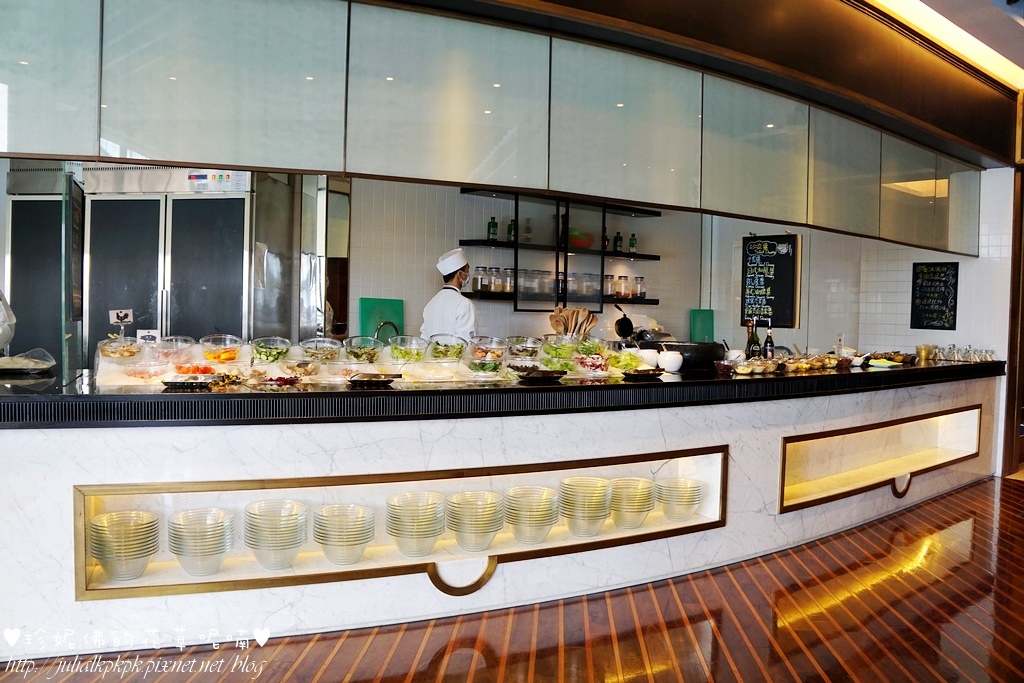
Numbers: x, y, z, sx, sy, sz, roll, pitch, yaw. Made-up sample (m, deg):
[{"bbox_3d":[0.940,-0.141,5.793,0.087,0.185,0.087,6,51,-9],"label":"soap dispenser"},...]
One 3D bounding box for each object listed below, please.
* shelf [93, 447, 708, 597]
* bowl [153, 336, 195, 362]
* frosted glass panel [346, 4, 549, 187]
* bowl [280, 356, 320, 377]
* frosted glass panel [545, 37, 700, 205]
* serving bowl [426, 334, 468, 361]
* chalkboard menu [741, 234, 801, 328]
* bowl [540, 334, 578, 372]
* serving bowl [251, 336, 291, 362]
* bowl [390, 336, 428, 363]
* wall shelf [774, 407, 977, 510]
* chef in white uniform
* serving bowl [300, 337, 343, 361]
[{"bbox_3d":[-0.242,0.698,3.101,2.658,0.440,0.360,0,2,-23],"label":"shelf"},{"bbox_3d":[-1.531,0.038,3.480,0.197,0.095,0.197,1,12,-24],"label":"bowl"},{"bbox_3d":[-0.261,-1.092,3.485,0.988,0.730,0.030,0,2,-27],"label":"frosted glass panel"},{"bbox_3d":[-0.877,0.108,3.192,0.164,0.075,0.164,0,7,-20],"label":"bowl"},{"bbox_3d":[0.608,-1.101,3.958,0.991,0.734,0.030,0,2,-30],"label":"frosted glass panel"},{"bbox_3d":[-0.313,0.035,3.820,0.197,0.095,0.197,2,12,0],"label":"serving bowl"},{"bbox_3d":[1.851,-0.426,5.507,0.035,0.660,0.440,-1,3,-42],"label":"chalkboard menu"},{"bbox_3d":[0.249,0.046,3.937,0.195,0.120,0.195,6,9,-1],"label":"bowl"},{"bbox_3d":[-1.129,0.040,3.600,0.197,0.095,0.197,1,12,-17],"label":"serving bowl"},{"bbox_3d":[-0.482,0.037,3.593,0.187,0.095,0.187,4,10,-1],"label":"bowl"},{"bbox_3d":[2.269,0.679,4.743,2.612,0.440,0.280,-1,3,-40],"label":"wall shelf"},{"bbox_3d":[-0.446,0.249,5.274,0.330,1.770,0.470,0,2,-38],"label":"chef in white uniform"},{"bbox_3d":[-0.856,0.036,3.442,0.188,0.090,0.188,0,11,-20],"label":"serving bowl"}]

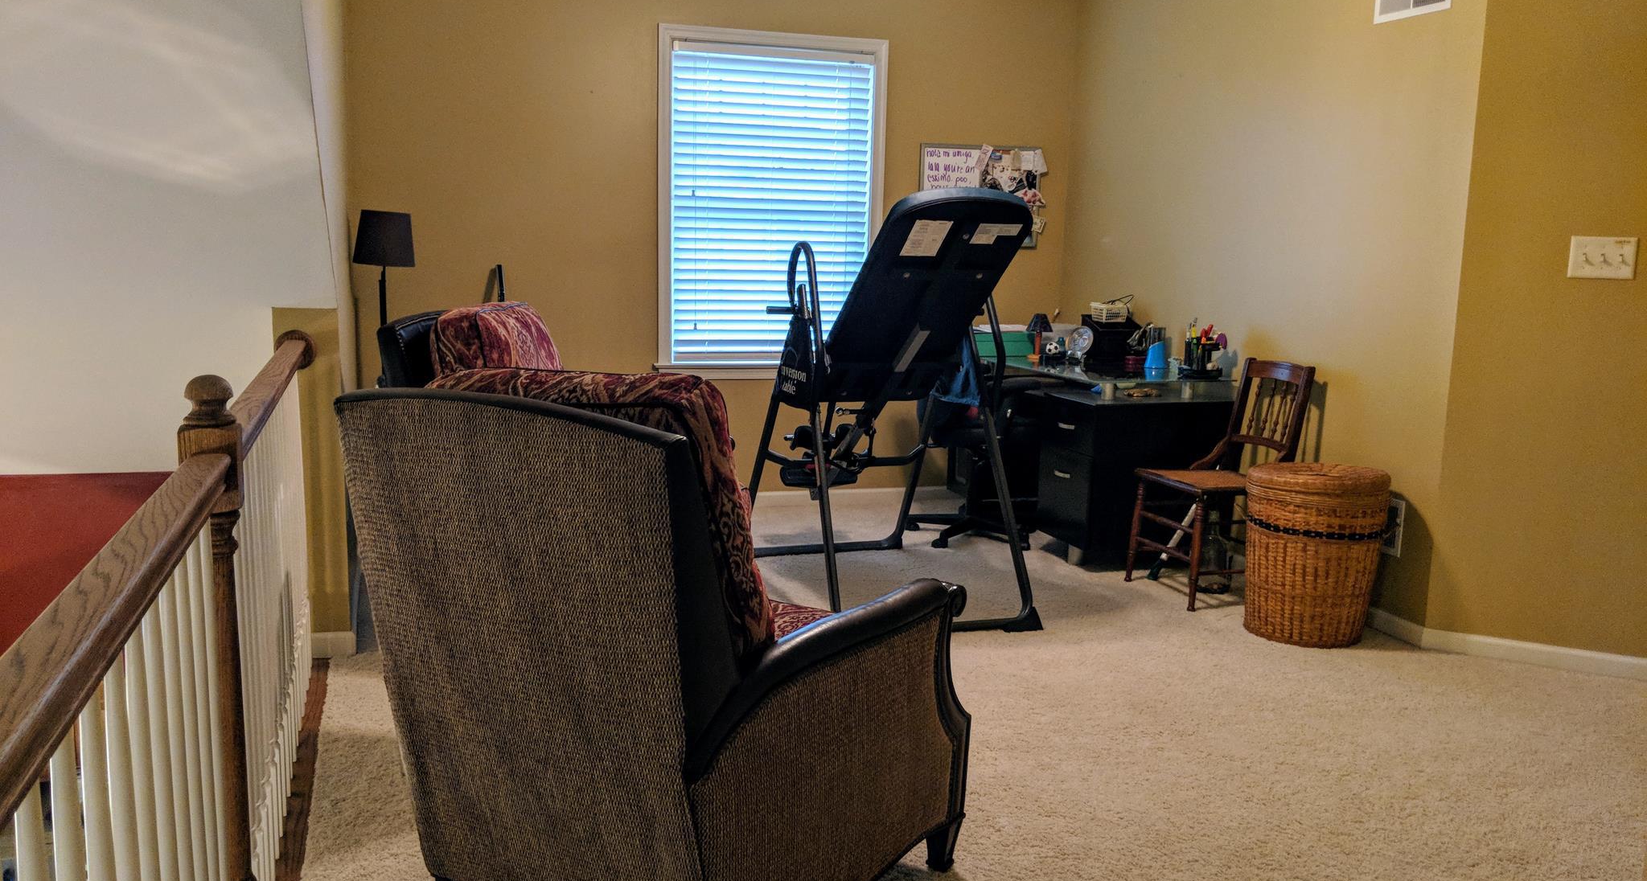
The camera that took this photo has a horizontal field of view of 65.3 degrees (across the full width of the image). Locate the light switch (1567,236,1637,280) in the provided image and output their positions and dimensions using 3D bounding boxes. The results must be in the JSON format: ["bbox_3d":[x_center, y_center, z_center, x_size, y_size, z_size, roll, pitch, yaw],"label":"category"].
[{"bbox_3d":[2.261,-0.531,3.725,0.163,0.119,0.016,6,11,24],"label":"light switch"}]

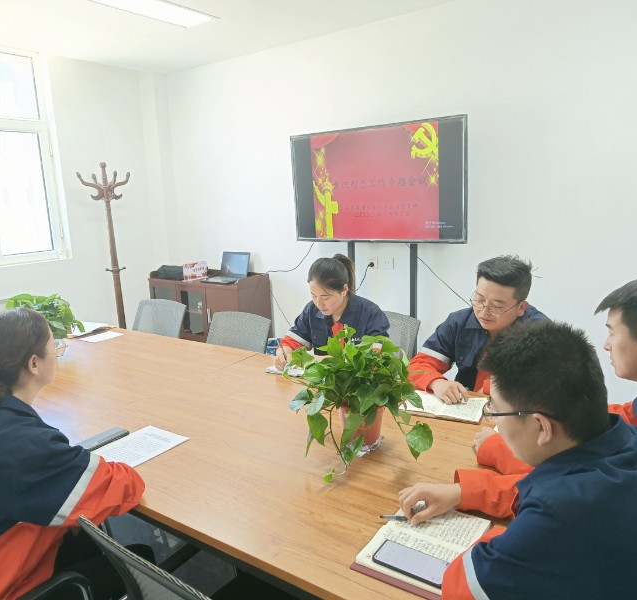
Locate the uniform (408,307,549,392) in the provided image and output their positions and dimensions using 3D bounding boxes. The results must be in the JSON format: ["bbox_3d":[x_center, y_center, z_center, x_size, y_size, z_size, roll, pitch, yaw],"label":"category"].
[{"bbox_3d":[0.667,0.265,2.192,0.610,0.550,0.470,7,14,40],"label":"uniform"}]

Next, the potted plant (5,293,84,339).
[{"bbox_3d":[-1.497,0.118,2.949,0.420,0.330,0.400,-8,12,-26],"label":"potted plant"}]

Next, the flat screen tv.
[{"bbox_3d":[0.400,-0.828,3.833,1.400,0.815,0.075,5,13,35],"label":"flat screen tv"}]

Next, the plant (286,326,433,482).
[{"bbox_3d":[0.137,0.271,1.672,0.450,0.375,0.430,-2,11,4],"label":"plant"}]

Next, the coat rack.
[{"bbox_3d":[-1.685,-0.195,4.435,0.450,1.850,0.450,-7,12,-20],"label":"coat rack"}]

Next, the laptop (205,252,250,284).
[{"bbox_3d":[-0.837,-0.292,4.733,0.350,0.240,0.270,5,13,35],"label":"laptop"}]

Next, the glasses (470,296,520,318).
[{"bbox_3d":[0.622,0.007,1.891,0.142,0.048,0.140,20,32,28],"label":"glasses"}]

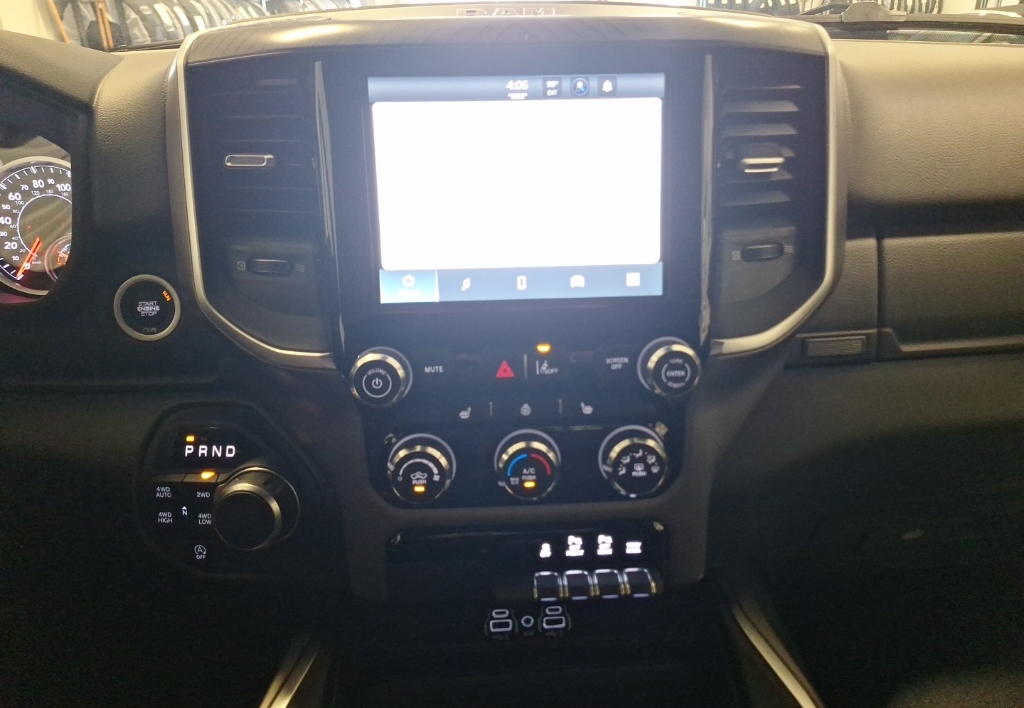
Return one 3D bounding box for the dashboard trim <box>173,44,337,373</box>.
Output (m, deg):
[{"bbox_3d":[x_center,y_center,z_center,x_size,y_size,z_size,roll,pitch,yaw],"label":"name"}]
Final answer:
[{"bbox_3d":[-0.149,-0.088,0.421,0.100,0.190,0.042,0,9,10],"label":"dashboard trim"}]

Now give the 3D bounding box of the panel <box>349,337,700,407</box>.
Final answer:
[{"bbox_3d":[0.008,0.008,0.410,0.204,0.041,0.024,-2,9,-3],"label":"panel"}]

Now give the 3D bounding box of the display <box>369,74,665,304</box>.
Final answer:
[{"bbox_3d":[0.005,-0.097,0.407,0.171,0.129,0.015,-2,9,-3],"label":"display"}]

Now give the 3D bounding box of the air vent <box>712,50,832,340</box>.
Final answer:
[{"bbox_3d":[0.156,-0.096,0.434,0.090,0.173,0.030,-4,10,-16],"label":"air vent"}]

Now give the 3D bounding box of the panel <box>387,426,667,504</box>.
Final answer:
[{"bbox_3d":[0.010,0.069,0.418,0.172,0.044,0.024,-2,9,-3],"label":"panel"}]

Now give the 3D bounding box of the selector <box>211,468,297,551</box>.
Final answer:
[{"bbox_3d":[-0.173,0.105,0.456,0.052,0.052,0.027,-2,9,-3],"label":"selector"}]

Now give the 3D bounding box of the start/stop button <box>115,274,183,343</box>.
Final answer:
[{"bbox_3d":[-0.243,-0.032,0.459,0.043,0.043,0.015,-2,9,-3],"label":"start/stop button"}]

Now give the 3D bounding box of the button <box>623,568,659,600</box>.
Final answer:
[{"bbox_3d":[0.081,0.144,0.435,0.022,0.020,0.015,-2,9,-3],"label":"button"}]

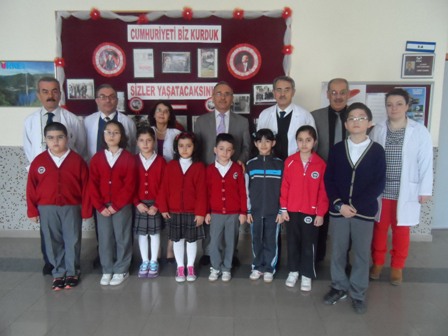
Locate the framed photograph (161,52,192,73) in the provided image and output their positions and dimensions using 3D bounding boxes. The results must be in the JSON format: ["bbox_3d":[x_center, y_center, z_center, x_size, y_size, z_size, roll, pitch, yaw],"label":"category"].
[{"bbox_3d":[-0.507,-1.126,3.335,0.306,0.218,0.020,0,7,1],"label":"framed photograph"}]

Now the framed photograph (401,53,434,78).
[{"bbox_3d":[2.059,-1.073,3.290,0.344,0.255,0.020,1,6,1],"label":"framed photograph"}]

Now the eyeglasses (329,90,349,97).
[{"bbox_3d":[0.957,-0.620,2.605,0.148,0.046,0.130,1,7,7],"label":"eyeglasses"}]

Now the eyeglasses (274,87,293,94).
[{"bbox_3d":[0.497,-0.649,2.639,0.147,0.043,0.140,1,6,3],"label":"eyeglasses"}]

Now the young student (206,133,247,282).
[{"bbox_3d":[0.025,0.339,2.711,0.347,1.265,0.240,2,8,9],"label":"young student"}]

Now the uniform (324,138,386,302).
[{"bbox_3d":[0.920,0.383,2.239,0.421,1.191,0.300,2,7,12],"label":"uniform"}]

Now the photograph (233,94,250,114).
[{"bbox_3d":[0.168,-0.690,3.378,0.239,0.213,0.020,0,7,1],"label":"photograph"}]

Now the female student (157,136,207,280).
[{"bbox_3d":[-0.365,0.332,2.703,0.421,1.274,0.250,-1,8,-8],"label":"female student"}]

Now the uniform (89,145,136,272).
[{"bbox_3d":[-0.895,0.361,2.573,0.382,1.053,0.260,-1,7,-9],"label":"uniform"}]

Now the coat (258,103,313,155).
[{"bbox_3d":[0.543,-0.108,2.758,0.512,0.884,0.300,1,7,4],"label":"coat"}]

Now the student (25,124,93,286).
[{"bbox_3d":[-1.286,0.290,2.441,0.475,1.291,0.300,-1,6,-10],"label":"student"}]

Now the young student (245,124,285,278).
[{"bbox_3d":[0.325,0.303,2.594,0.330,1.255,0.235,1,6,3],"label":"young student"}]

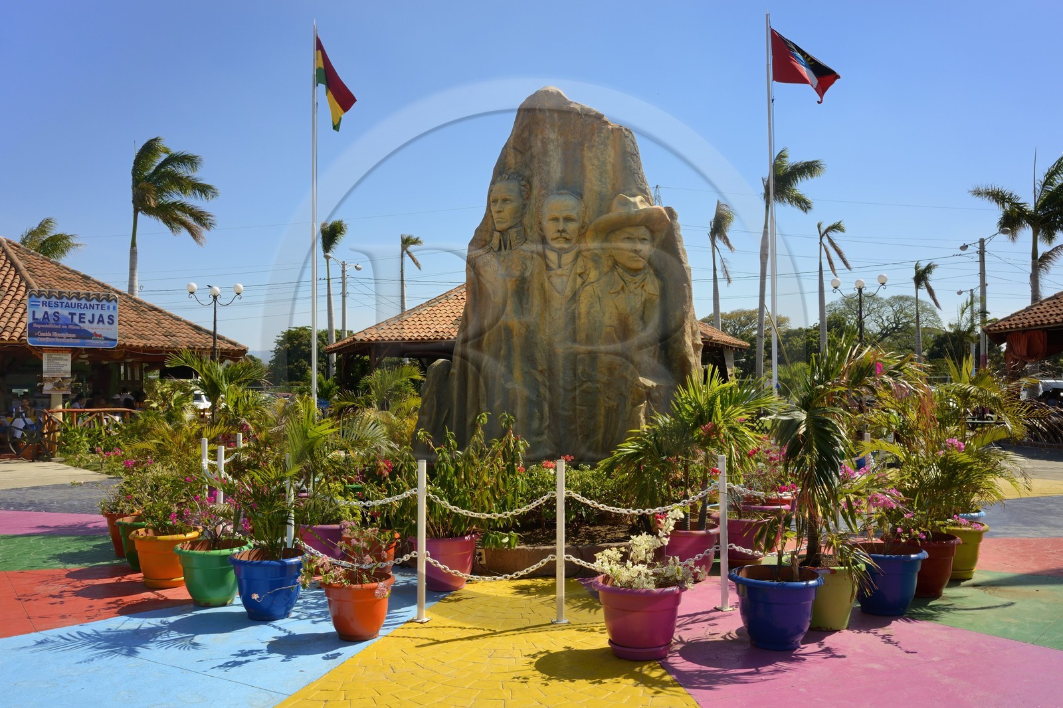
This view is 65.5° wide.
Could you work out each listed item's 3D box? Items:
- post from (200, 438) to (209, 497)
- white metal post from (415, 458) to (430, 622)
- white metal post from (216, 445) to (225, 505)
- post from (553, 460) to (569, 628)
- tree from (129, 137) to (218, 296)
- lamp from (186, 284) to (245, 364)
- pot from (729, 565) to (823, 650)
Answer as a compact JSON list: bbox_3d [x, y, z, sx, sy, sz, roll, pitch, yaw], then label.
[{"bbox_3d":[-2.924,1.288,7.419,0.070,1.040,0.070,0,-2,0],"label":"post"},{"bbox_3d":[-0.723,1.231,5.465,0.100,1.050,0.100,-1,-2,14],"label":"white metal post"},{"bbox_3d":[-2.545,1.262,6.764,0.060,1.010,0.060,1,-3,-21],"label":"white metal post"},{"bbox_3d":[0.188,1.226,5.433,0.100,1.050,0.100,0,-2,-2],"label":"post"},{"bbox_3d":[-12.992,-2.597,30.190,3.225,10.513,2.800,1,-2,-23],"label":"tree"},{"bbox_3d":[-7.097,0.330,18.502,1.270,3.880,0.250,1,-3,-25],"label":"lamp"},{"bbox_3d":[1.414,1.468,4.767,0.526,0.385,0.526,0,-2,0],"label":"pot"}]

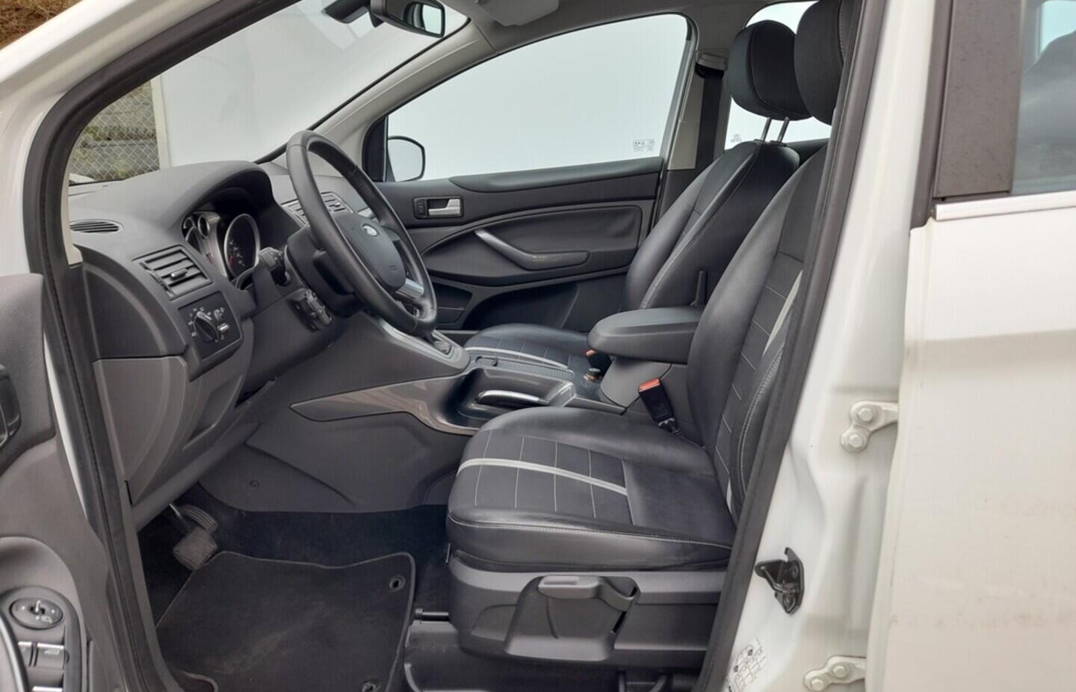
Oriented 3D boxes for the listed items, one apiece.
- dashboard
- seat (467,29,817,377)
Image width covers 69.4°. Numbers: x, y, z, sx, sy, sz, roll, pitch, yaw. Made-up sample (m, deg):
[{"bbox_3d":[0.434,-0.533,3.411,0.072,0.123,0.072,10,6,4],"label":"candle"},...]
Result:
[{"bbox_3d":[-0.623,-0.160,1.621,0.550,0.470,1.380,0,15,1],"label":"dashboard"},{"bbox_3d":[0.216,-0.340,1.943,0.830,0.890,0.520,0,15,1],"label":"seat"}]

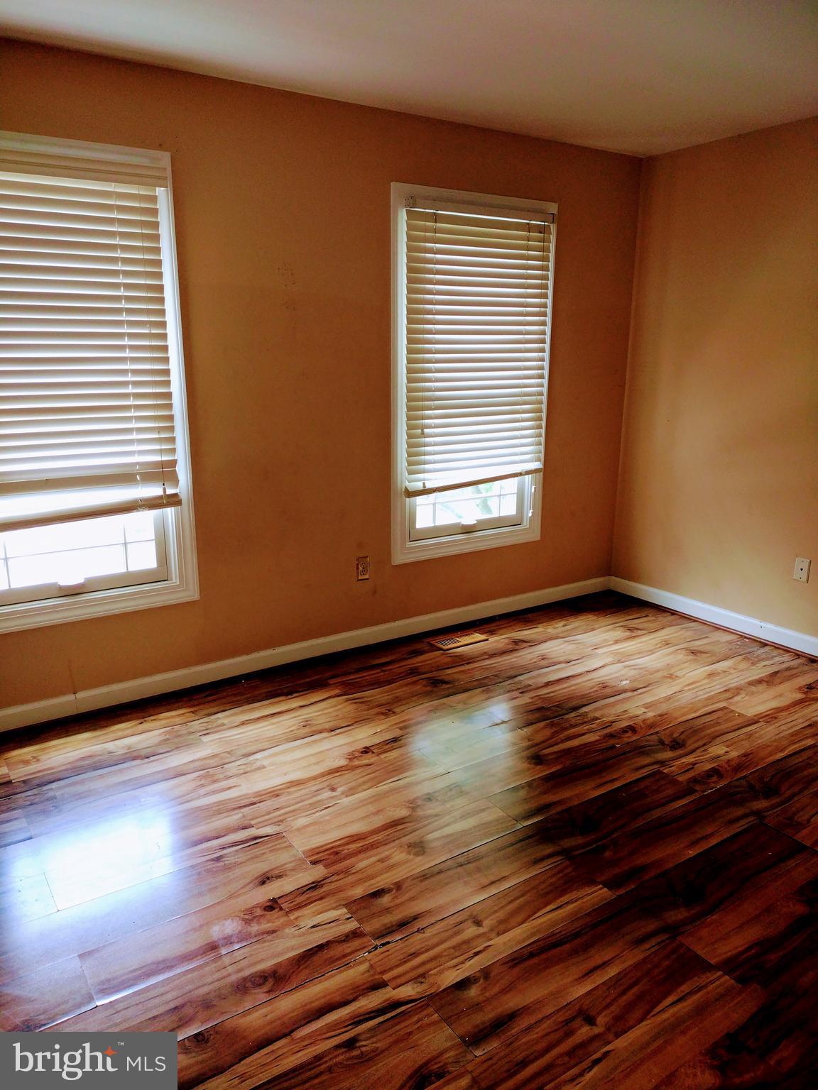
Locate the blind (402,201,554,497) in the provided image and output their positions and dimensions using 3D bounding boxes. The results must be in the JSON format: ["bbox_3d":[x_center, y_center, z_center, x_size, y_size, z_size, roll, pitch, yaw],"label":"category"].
[{"bbox_3d":[0.349,-0.935,4.131,0.865,1.325,0.058,-9,16,-34],"label":"blind"}]

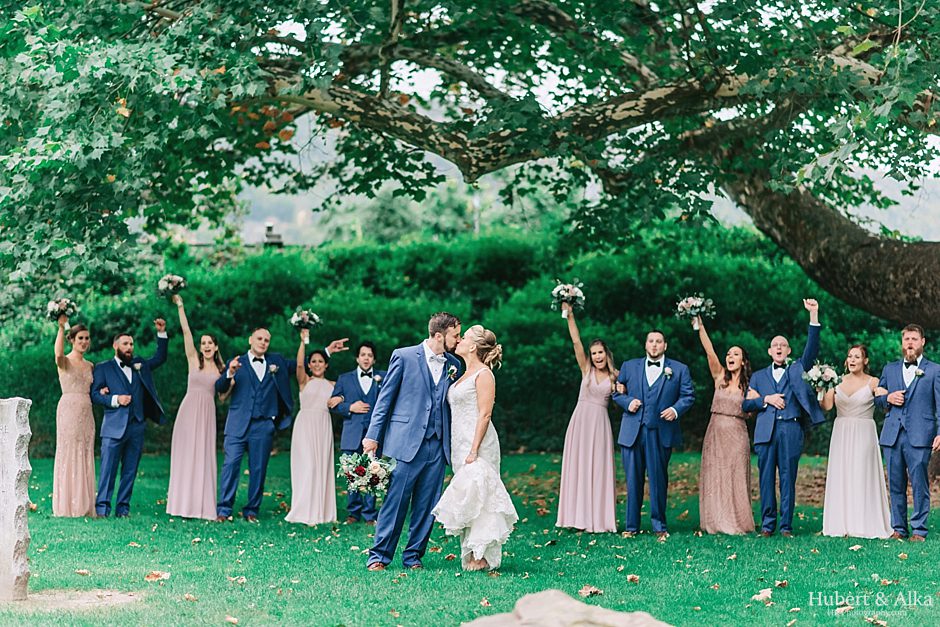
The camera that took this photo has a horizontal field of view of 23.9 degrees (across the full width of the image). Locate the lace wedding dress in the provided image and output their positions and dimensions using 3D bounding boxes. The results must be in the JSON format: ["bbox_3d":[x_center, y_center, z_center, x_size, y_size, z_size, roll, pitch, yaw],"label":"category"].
[{"bbox_3d":[0.038,1.089,15.500,0.540,1.389,0.500,1,-2,-28],"label":"lace wedding dress"}]

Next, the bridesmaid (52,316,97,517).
[{"bbox_3d":[-3.671,0.956,20.600,0.420,1.828,0.400,0,-2,-15],"label":"bridesmaid"}]

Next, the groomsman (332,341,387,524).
[{"bbox_3d":[-0.974,1.099,20.500,0.570,1.674,0.400,0,-1,-6],"label":"groomsman"}]

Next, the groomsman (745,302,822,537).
[{"bbox_3d":[2.768,0.918,19.600,0.710,2.070,0.440,0,-1,2],"label":"groomsman"}]

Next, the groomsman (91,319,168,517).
[{"bbox_3d":[-3.283,1.003,21.400,0.680,1.890,0.480,1,-2,-23],"label":"groomsman"}]

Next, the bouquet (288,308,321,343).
[{"bbox_3d":[-1.527,0.121,20.600,0.310,0.330,0.290,0,-1,0],"label":"bouquet"}]

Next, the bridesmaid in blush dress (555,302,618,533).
[{"bbox_3d":[1.038,0.918,19.600,0.580,2.020,0.480,0,-1,0],"label":"bridesmaid in blush dress"}]

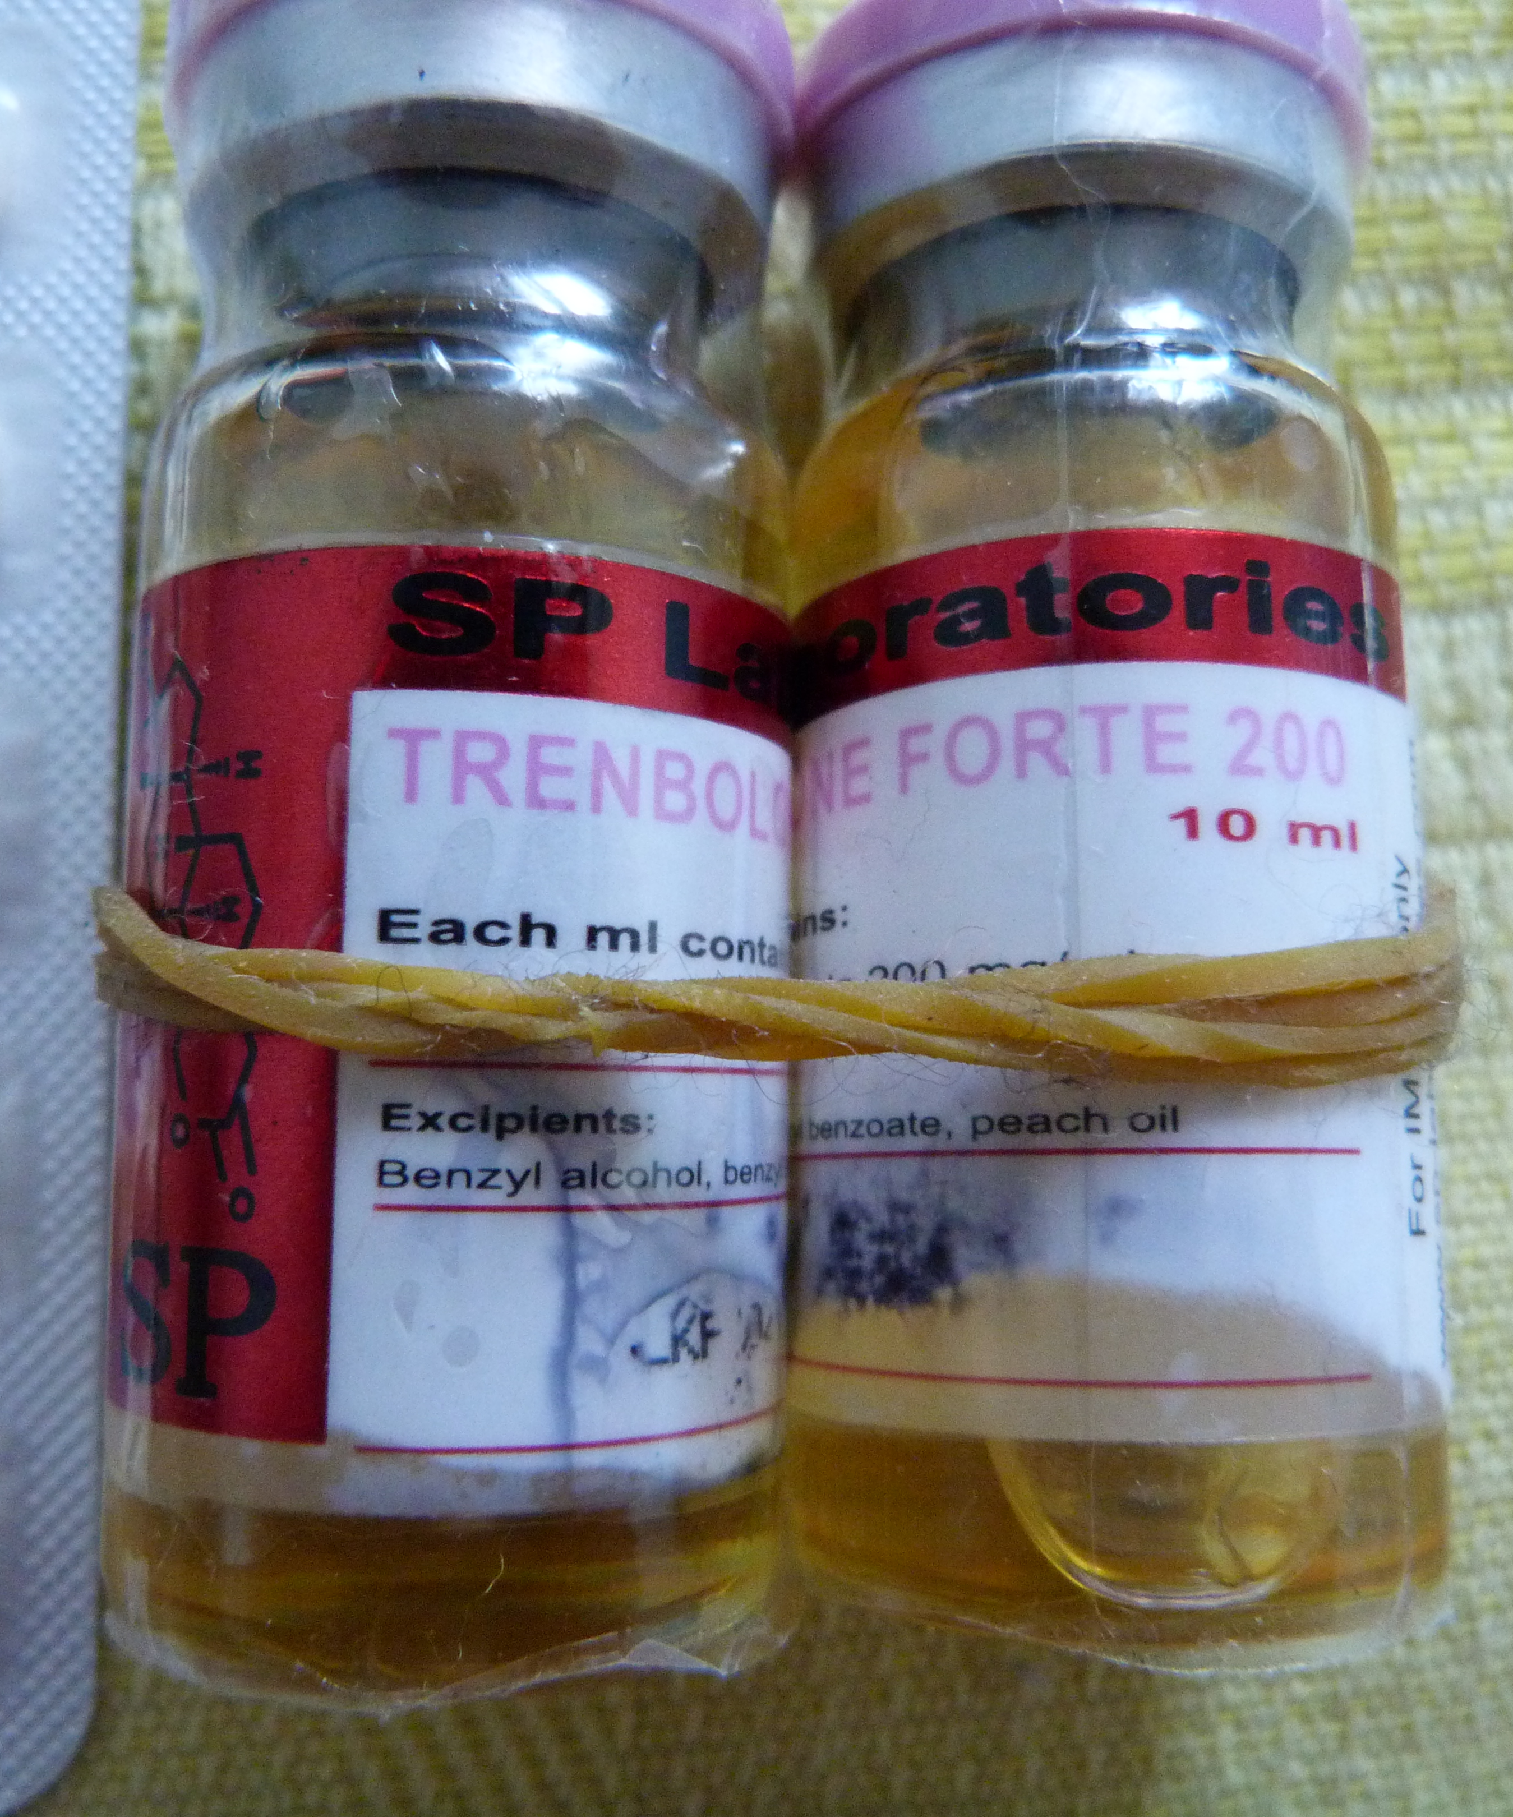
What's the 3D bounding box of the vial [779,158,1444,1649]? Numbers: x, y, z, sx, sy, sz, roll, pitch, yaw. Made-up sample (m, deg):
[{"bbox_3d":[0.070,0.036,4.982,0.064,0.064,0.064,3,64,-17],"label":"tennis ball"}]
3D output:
[{"bbox_3d":[0.012,-0.003,0.065,0.022,0.022,0.054,1,81,-3],"label":"vial"}]

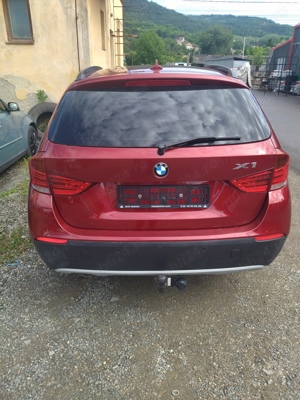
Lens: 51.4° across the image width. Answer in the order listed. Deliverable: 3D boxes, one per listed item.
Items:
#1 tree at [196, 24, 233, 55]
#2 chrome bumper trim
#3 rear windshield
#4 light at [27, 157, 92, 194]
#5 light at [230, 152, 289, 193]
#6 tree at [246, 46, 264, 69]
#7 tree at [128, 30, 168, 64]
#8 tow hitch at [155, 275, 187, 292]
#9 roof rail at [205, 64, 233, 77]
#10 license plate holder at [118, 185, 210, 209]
[{"bbox_3d":[16.727,-40.197,80.912,9.340,9.530,9.340,0,24,-1],"label":"tree"},{"bbox_3d":[0.073,0.426,1.947,1.346,0.055,0.120,0,24,-1],"label":"chrome bumper trim"},{"bbox_3d":[0.064,-0.469,1.754,1.256,0.426,0.120,0,-16,-1],"label":"rear windshield"},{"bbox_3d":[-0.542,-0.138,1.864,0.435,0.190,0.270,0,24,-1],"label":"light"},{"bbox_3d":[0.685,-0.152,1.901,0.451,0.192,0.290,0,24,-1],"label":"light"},{"bbox_3d":[11.790,-15.590,34.867,2.010,2.860,2.010,0,24,-1],"label":"tree"},{"bbox_3d":[-0.433,-26.078,54.062,6.580,5.940,6.580,0,24,-1],"label":"tree"},{"bbox_3d":[0.123,0.498,1.871,0.190,0.100,0.140,0,24,-1],"label":"tow hitch"},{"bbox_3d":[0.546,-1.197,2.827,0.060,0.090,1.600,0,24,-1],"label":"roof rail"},{"bbox_3d":[0.079,-0.019,1.780,0.530,0.135,0.030,0,16,-1],"label":"license plate holder"}]

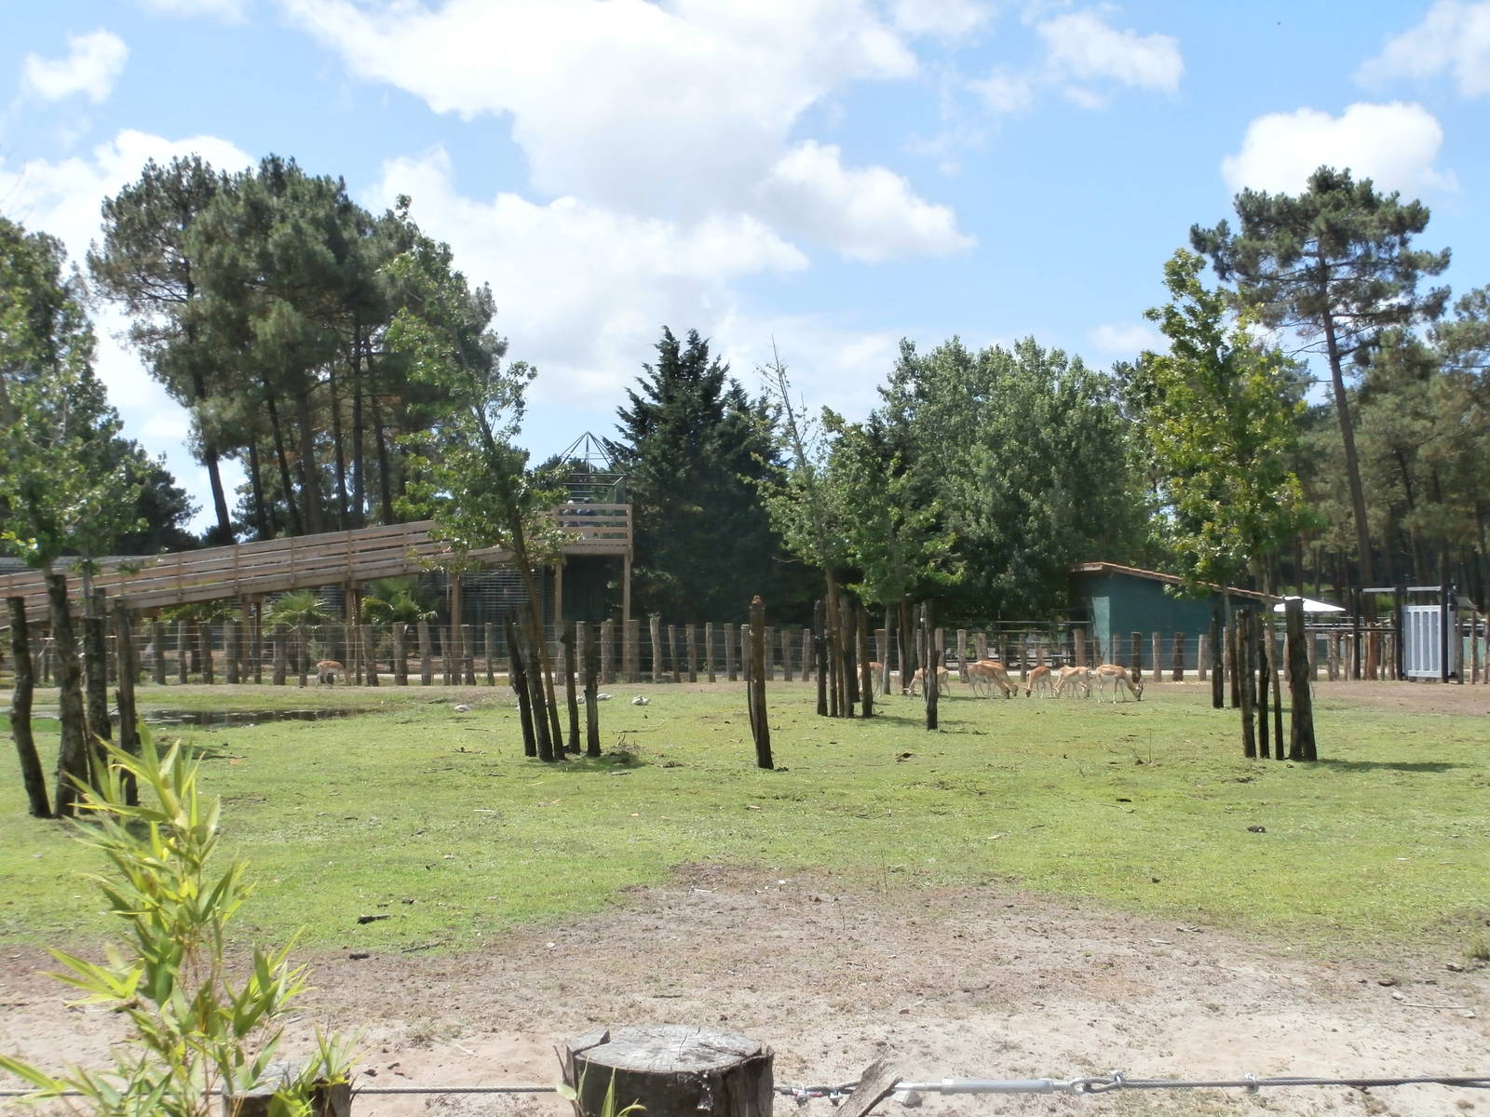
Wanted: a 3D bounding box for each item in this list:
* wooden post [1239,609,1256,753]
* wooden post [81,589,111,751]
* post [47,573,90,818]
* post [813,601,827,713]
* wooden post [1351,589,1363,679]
[{"bbox_3d":[5.683,1.423,22.913,0.150,1.672,0.150,-3,-2,0],"label":"wooden post"},{"bbox_3d":[-5.296,1.175,16.490,0.200,1.809,0.200,0,-2,0],"label":"wooden post"},{"bbox_3d":[-5.405,1.099,16.208,0.290,1.946,0.230,0,-2,0],"label":"post"},{"bbox_3d":[1.297,1.675,34.158,0.160,1.912,0.160,-1,-1,0],"label":"post"},{"bbox_3d":[14.575,1.801,48.177,0.170,2.213,0.170,0,-1,0],"label":"wooden post"}]

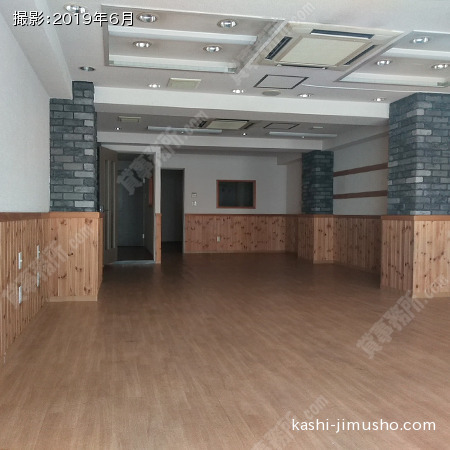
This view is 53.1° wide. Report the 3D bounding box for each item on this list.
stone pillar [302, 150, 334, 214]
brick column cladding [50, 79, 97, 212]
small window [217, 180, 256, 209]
[{"bbox_3d":[1.838,-0.809,8.896,0.385,1.215,0.593,0,2,-13],"label":"stone pillar"},{"bbox_3d":[-1.697,-0.851,5.101,0.461,1.407,0.474,0,2,-13],"label":"brick column cladding"},{"bbox_3d":[0.284,-0.726,10.874,0.983,0.684,0.099,0,2,-13],"label":"small window"}]

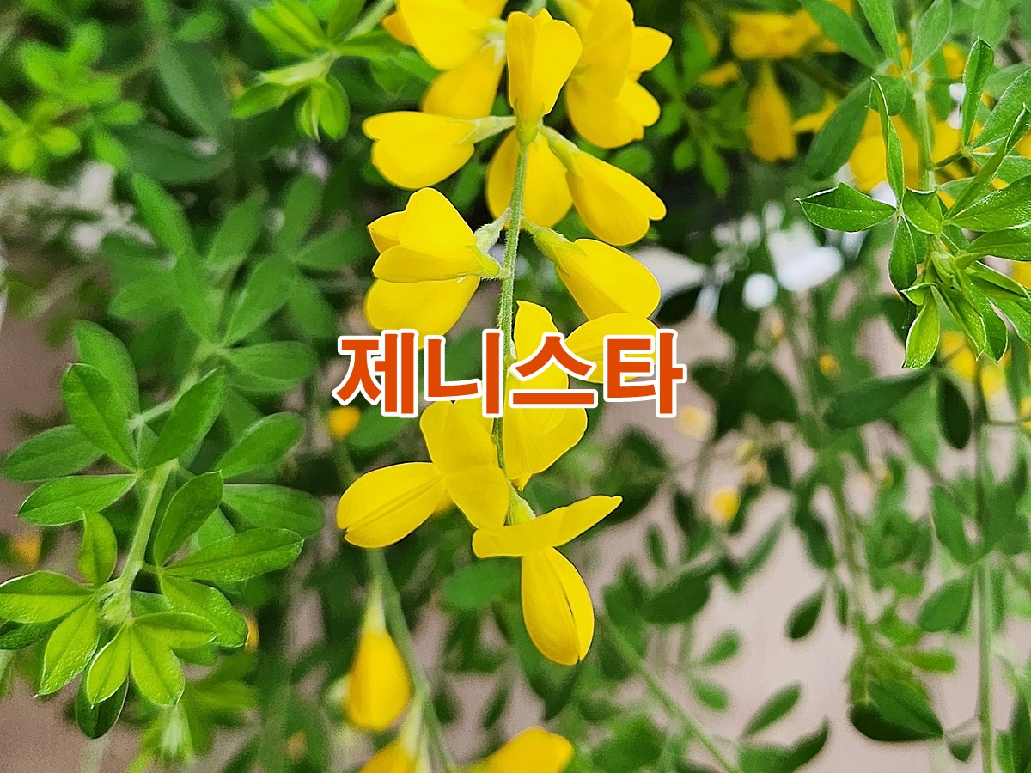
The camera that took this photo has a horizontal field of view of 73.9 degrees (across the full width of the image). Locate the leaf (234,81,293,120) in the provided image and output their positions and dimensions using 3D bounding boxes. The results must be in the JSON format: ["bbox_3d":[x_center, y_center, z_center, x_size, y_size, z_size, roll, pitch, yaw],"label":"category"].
[{"bbox_3d":[-0.059,-0.067,0.160,0.016,0.006,0.002,-45,-11,-30],"label":"leaf"}]

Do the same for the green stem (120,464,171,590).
[{"bbox_3d":[-0.088,0.033,0.165,0.004,0.030,0.004,11,-19,0],"label":"green stem"}]

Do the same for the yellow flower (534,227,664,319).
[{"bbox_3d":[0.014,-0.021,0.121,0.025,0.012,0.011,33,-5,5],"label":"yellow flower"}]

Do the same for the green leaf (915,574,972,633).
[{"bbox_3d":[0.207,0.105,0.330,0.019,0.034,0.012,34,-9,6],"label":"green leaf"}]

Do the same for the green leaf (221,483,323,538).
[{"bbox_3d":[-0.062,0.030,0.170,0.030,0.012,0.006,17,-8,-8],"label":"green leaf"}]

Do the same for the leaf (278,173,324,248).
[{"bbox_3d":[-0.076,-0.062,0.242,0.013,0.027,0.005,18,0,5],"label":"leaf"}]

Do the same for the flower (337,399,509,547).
[{"bbox_3d":[-0.014,0.013,0.107,0.018,0.018,0.016,3,15,38],"label":"flower"}]

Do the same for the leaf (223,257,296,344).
[{"bbox_3d":[-0.074,-0.024,0.196,0.012,0.030,0.003,33,-15,1],"label":"leaf"}]

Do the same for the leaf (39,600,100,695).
[{"bbox_3d":[-0.101,0.059,0.155,0.009,0.021,0.003,23,-17,11],"label":"leaf"}]

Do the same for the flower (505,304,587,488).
[{"bbox_3d":[0.005,0.001,0.112,0.011,0.029,0.009,-8,14,-35],"label":"flower"}]

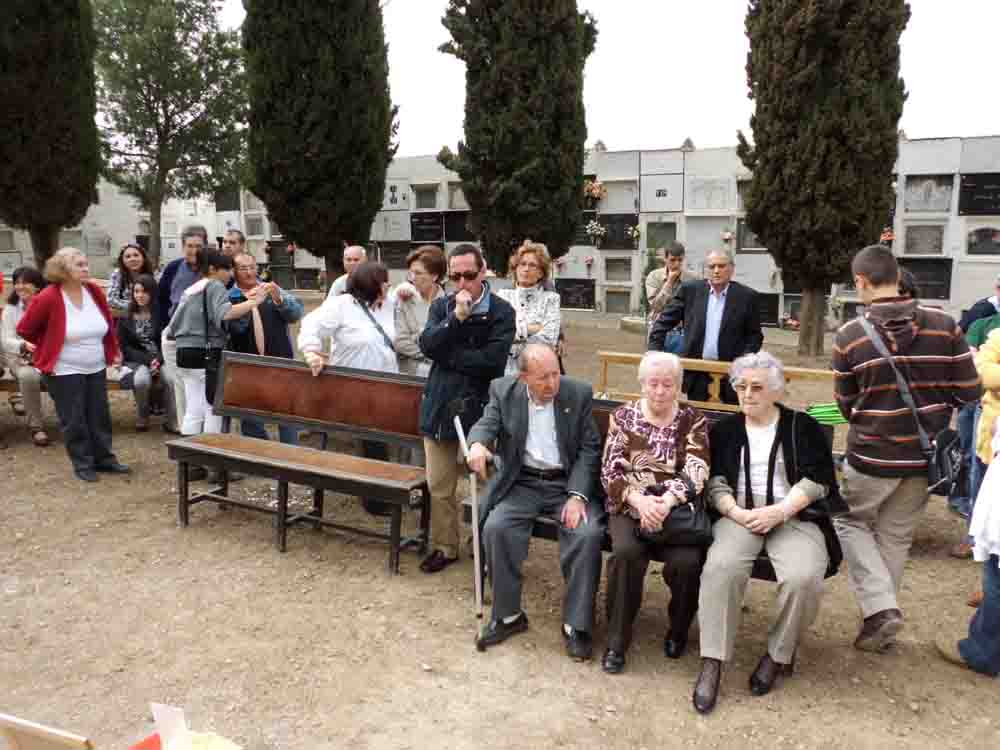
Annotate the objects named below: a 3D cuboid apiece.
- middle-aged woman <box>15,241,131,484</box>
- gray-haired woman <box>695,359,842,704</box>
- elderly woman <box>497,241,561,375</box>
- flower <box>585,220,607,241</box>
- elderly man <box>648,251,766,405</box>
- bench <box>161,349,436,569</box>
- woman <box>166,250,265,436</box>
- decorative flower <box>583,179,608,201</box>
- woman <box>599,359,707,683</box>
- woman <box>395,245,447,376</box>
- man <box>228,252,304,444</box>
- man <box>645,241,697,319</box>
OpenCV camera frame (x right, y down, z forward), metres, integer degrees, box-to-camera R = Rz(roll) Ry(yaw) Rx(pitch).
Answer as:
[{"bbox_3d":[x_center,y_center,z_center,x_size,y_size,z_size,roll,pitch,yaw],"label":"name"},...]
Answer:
[{"bbox_3d":[-3.003,-0.043,5.357,0.440,1.600,0.600,8,16,37],"label":"middle-aged woman"},{"bbox_3d":[1.060,0.547,3.030,0.570,1.250,0.780,4,14,23],"label":"gray-haired woman"},{"bbox_3d":[0.164,0.025,4.600,0.480,1.660,0.380,1,10,8],"label":"elderly woman"},{"bbox_3d":[1.716,-2.597,13.500,0.380,0.370,0.280,3,13,18],"label":"flower"},{"bbox_3d":[1.362,0.012,5.000,0.720,1.660,0.420,4,11,22],"label":"elderly man"},{"bbox_3d":[-1.126,0.470,4.325,1.670,0.950,0.450,5,14,27],"label":"bench"},{"bbox_3d":[-1.939,-0.036,5.150,0.600,1.600,0.520,-8,12,-37],"label":"woman"},{"bbox_3d":[1.844,-3.562,14.500,0.480,0.430,0.340,5,11,29],"label":"decorative flower"},{"bbox_3d":[0.670,0.529,3.179,0.500,1.240,0.720,3,13,18],"label":"woman"},{"bbox_3d":[-0.448,0.035,4.600,0.420,1.620,0.480,-8,12,-37],"label":"woman"},{"bbox_3d":[-1.629,-0.048,5.400,0.520,1.630,0.480,-2,10,-10],"label":"man"},{"bbox_3d":[1.313,-0.170,5.800,0.500,1.680,0.380,0,10,5],"label":"man"}]

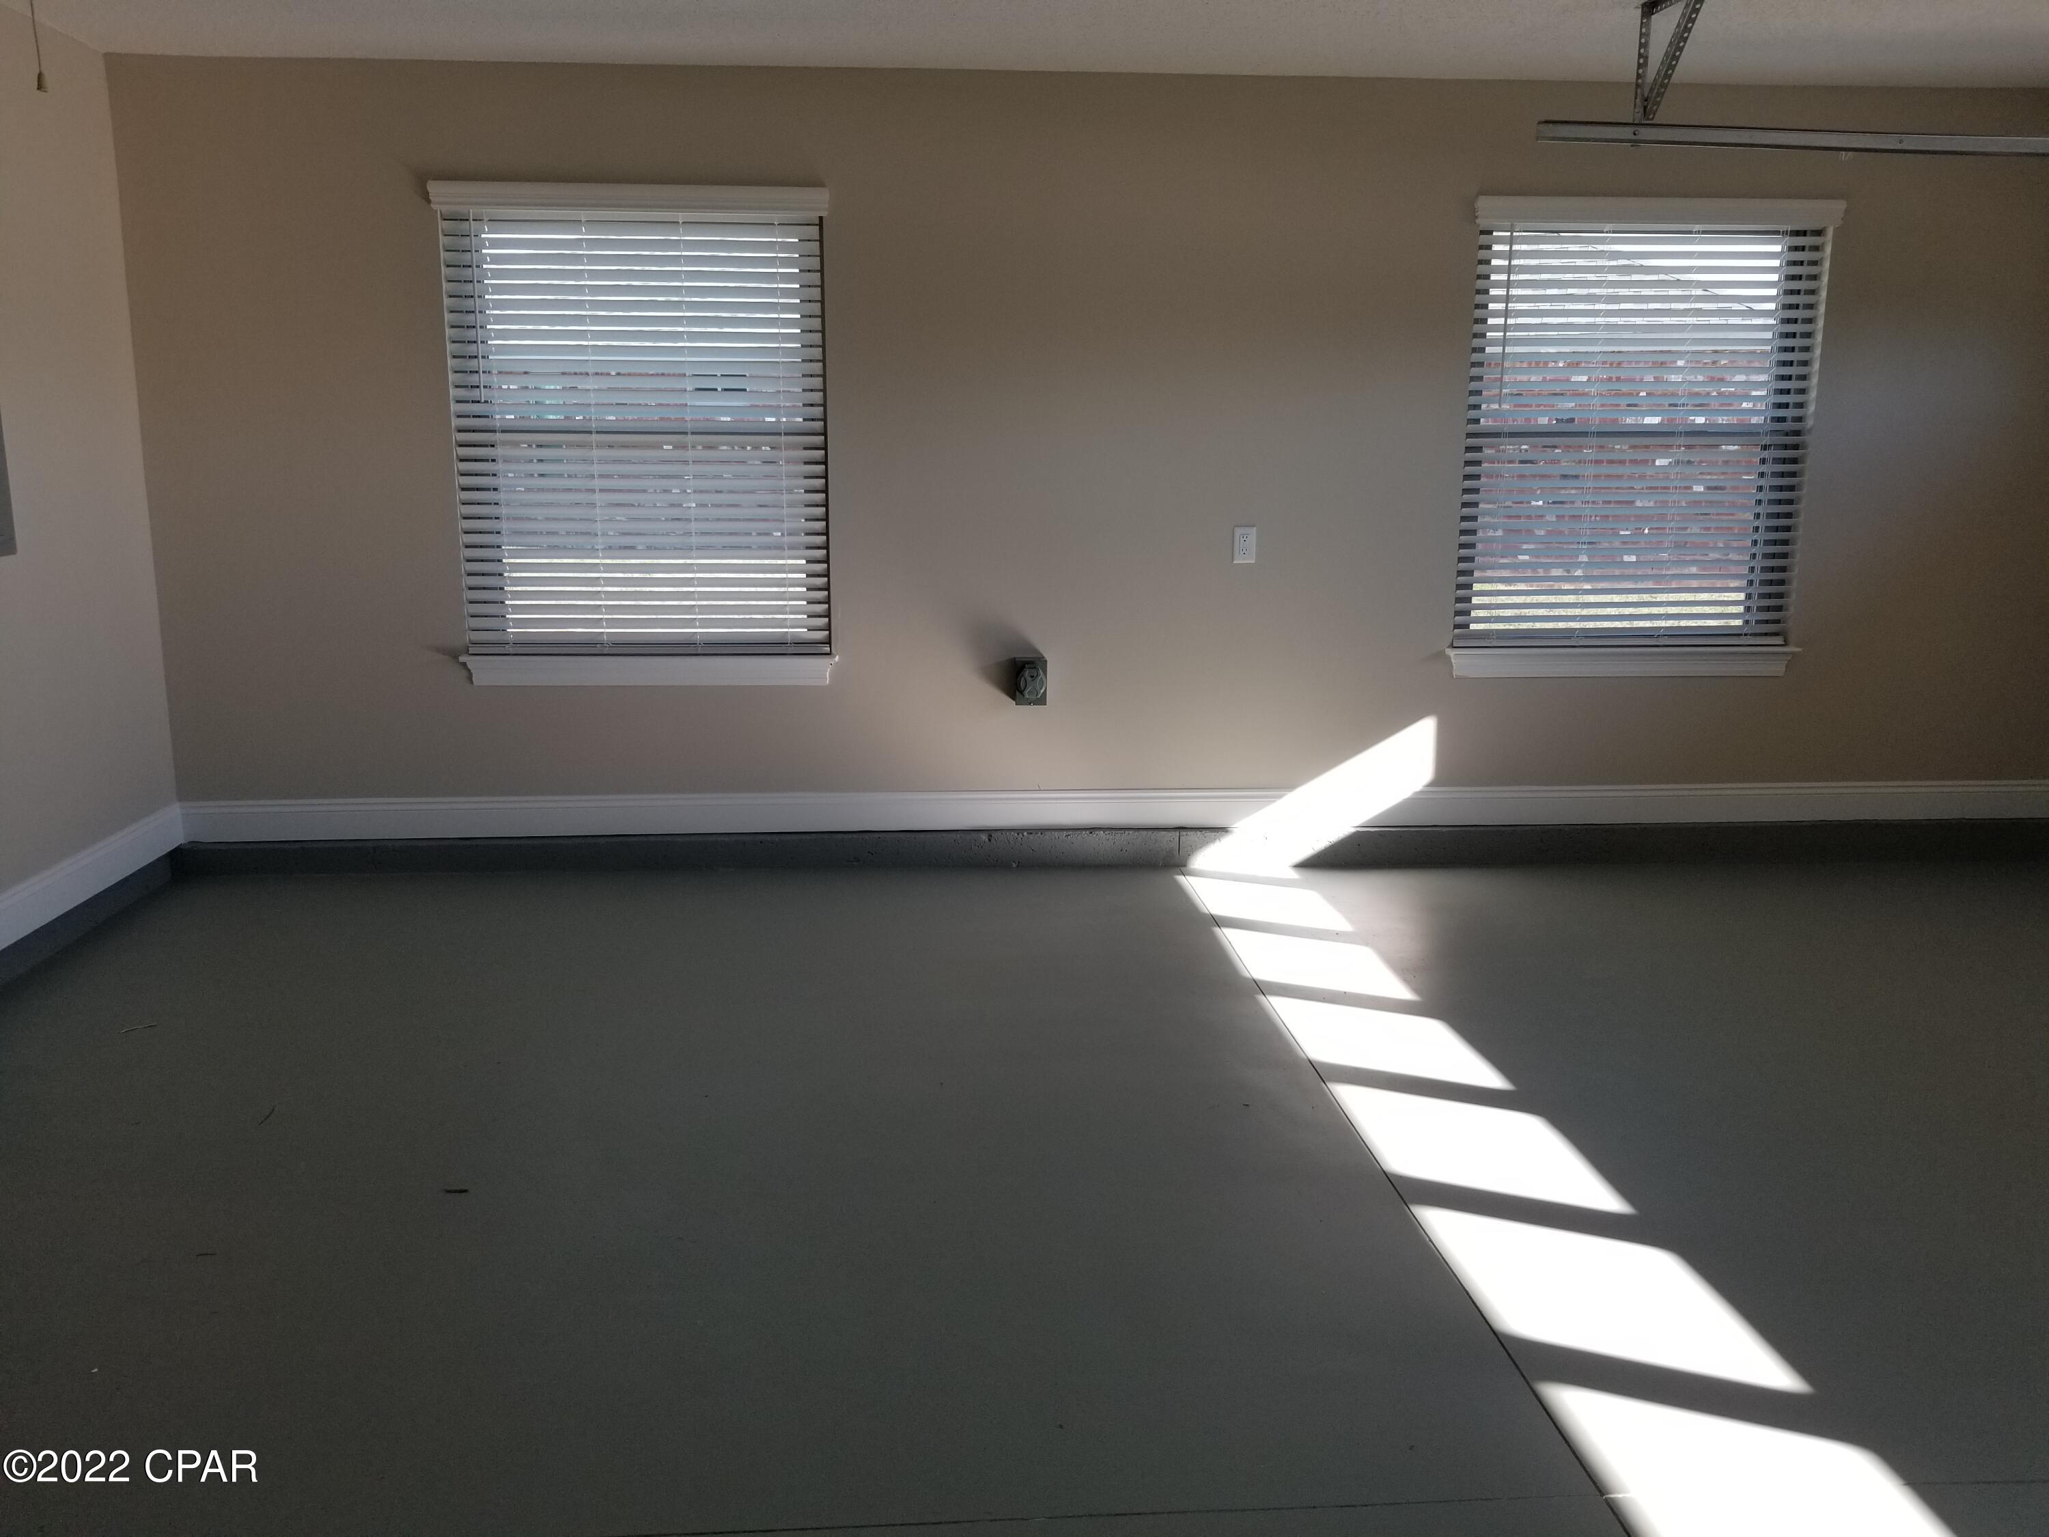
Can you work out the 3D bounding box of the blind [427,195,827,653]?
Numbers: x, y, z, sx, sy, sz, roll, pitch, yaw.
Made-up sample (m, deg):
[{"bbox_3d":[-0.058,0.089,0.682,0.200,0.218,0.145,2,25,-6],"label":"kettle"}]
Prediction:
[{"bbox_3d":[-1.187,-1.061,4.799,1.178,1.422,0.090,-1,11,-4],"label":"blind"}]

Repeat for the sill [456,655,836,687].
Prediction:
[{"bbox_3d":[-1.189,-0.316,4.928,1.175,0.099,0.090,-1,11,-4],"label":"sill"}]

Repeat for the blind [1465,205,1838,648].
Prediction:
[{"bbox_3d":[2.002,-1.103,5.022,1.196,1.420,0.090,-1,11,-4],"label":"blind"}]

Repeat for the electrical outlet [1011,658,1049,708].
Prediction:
[{"bbox_3d":[0.020,-0.282,4.979,0.102,0.149,0.085,-1,11,-4],"label":"electrical outlet"}]

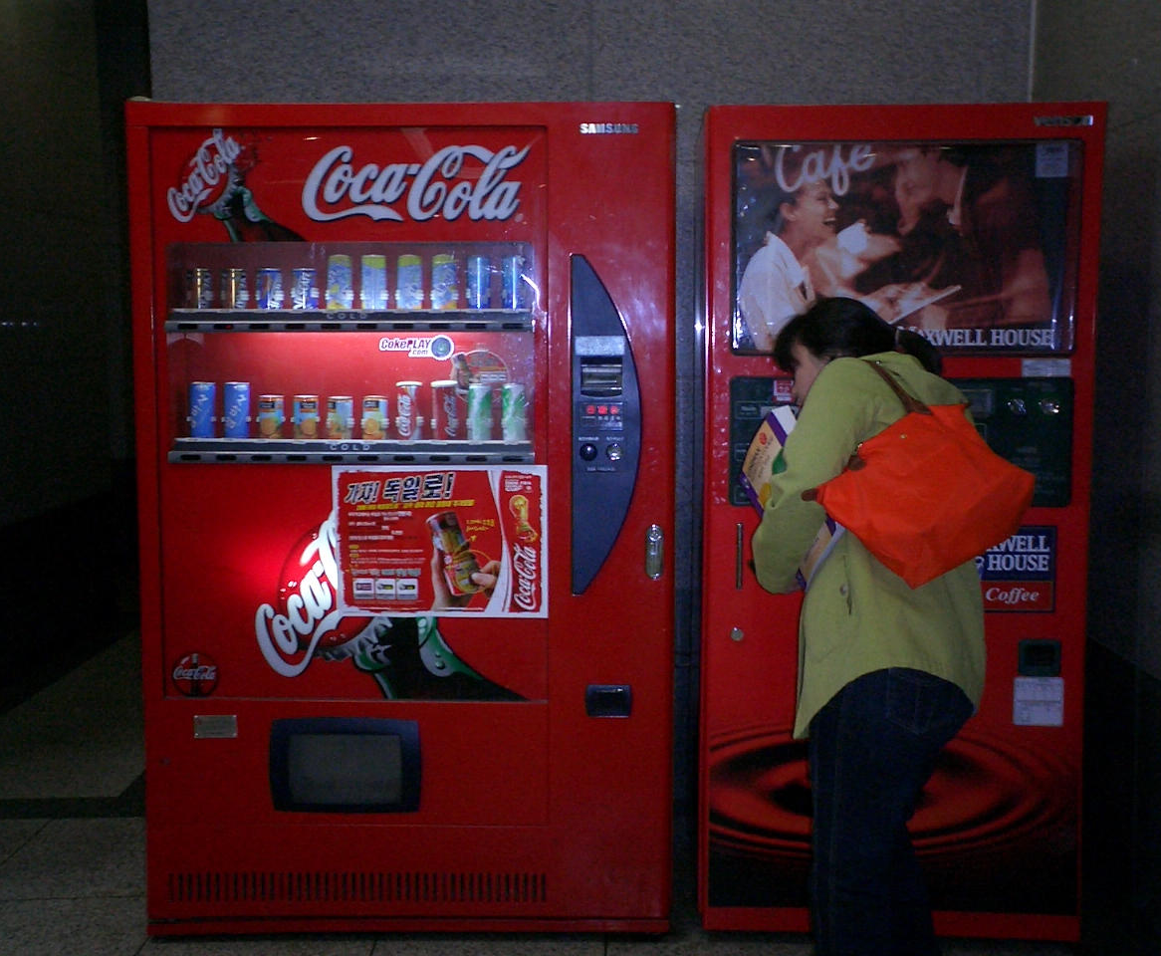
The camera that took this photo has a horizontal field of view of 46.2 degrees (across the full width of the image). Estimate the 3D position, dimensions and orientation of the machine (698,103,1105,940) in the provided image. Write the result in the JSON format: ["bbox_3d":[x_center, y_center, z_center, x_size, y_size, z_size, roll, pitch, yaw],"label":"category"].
[{"bbox_3d":[0.698,0.100,3.220,0.840,1.830,0.540,0,5,2],"label":"machine"}]

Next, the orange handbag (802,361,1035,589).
[{"bbox_3d":[0.564,-0.020,2.350,0.370,0.370,0.170,-25,3,-3],"label":"orange handbag"}]

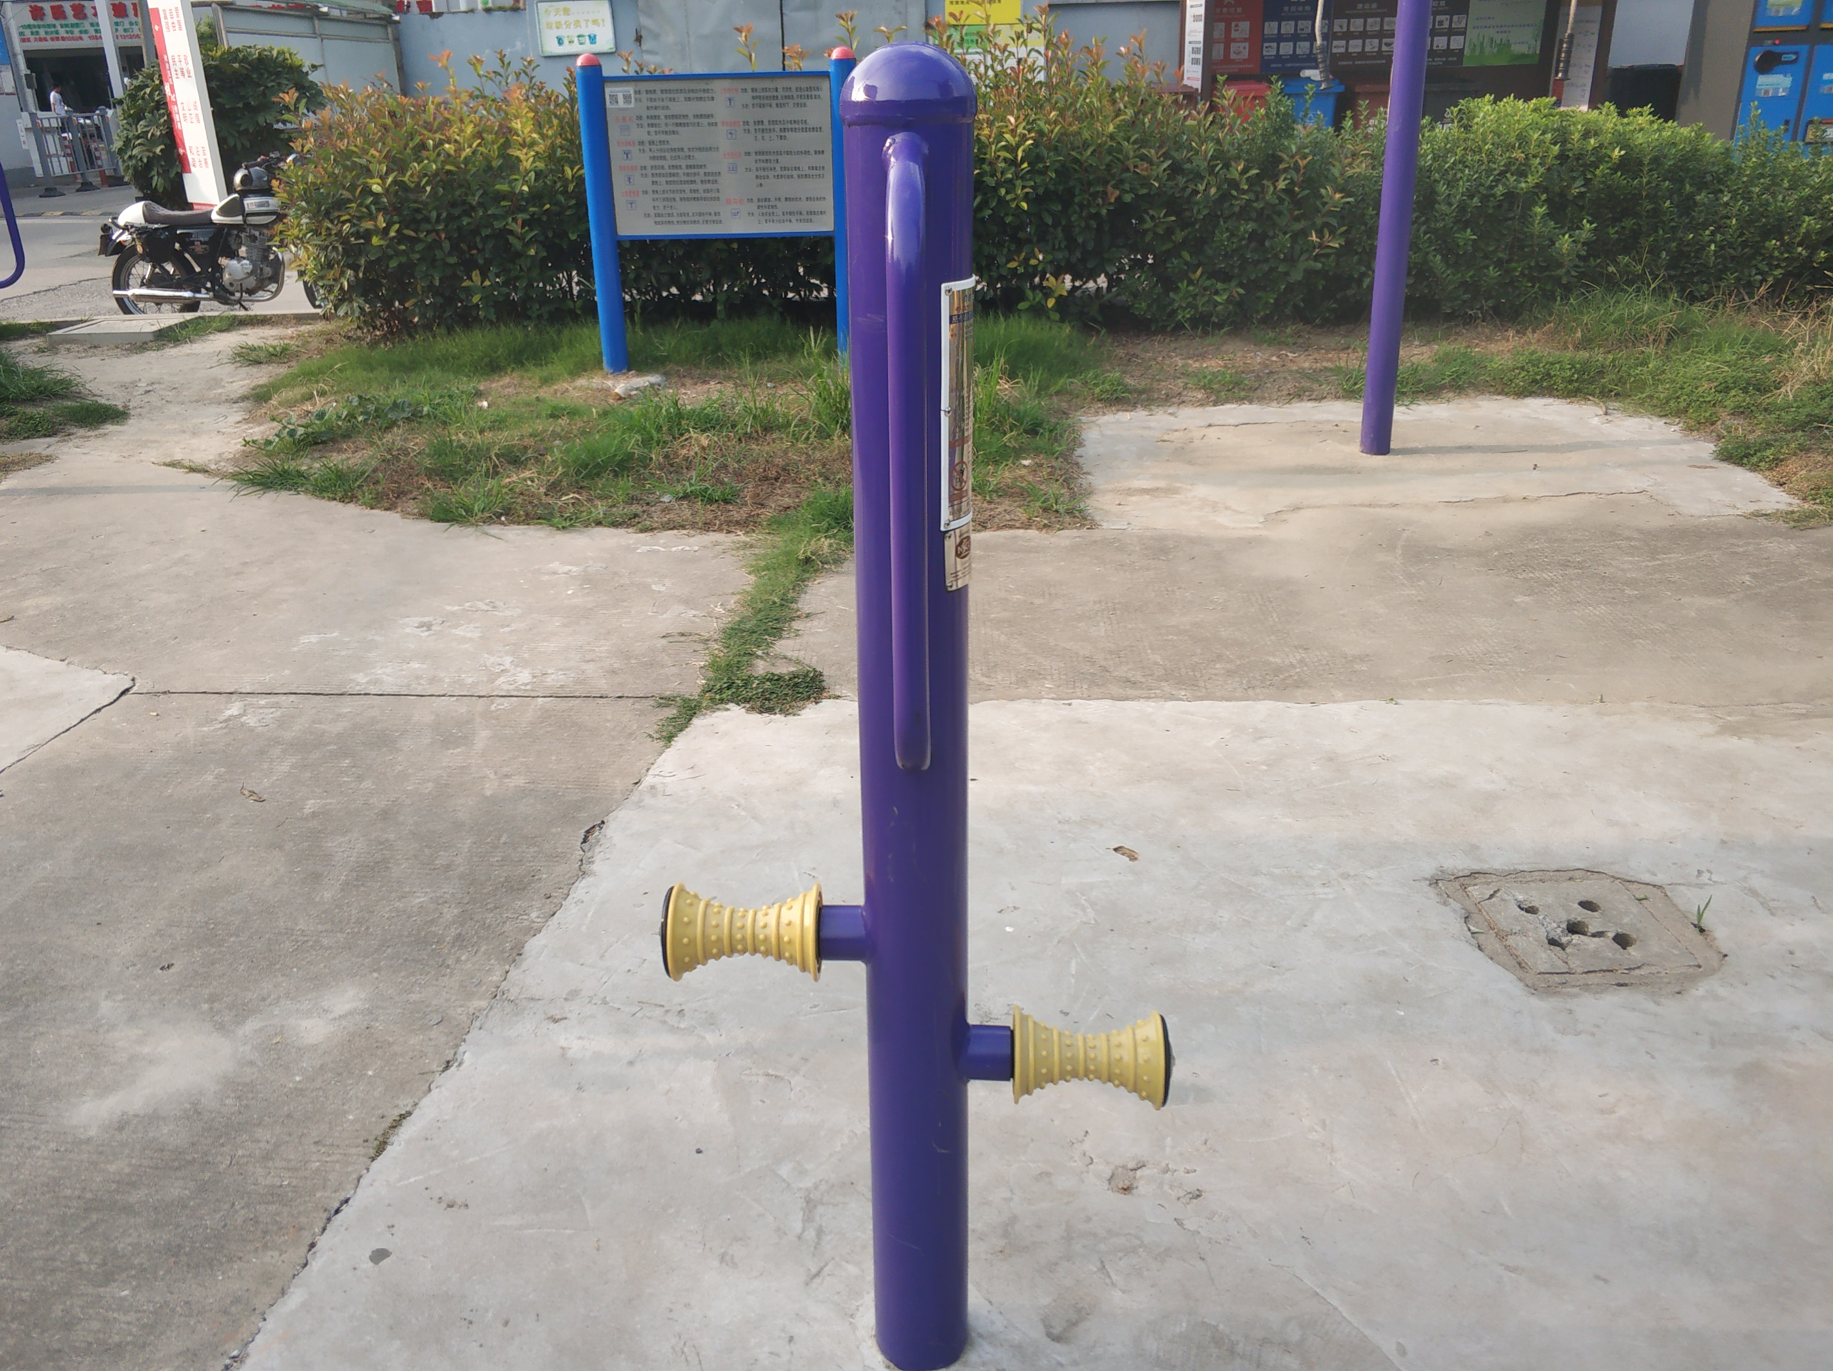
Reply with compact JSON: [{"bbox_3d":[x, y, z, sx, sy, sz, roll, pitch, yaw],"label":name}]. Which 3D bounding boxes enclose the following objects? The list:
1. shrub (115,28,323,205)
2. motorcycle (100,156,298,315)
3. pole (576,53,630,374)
[{"bbox_3d":[-8.624,-6.881,17.500,2.350,2.000,2.200,-11,25,-22],"label":"shrub"},{"bbox_3d":[-4.595,-2.987,9.700,1.980,1.080,0.750,-3,23,-5],"label":"motorcycle"},{"bbox_3d":[-1.480,-2.200,6.724,0.122,1.415,0.122,0,23,3],"label":"pole"}]

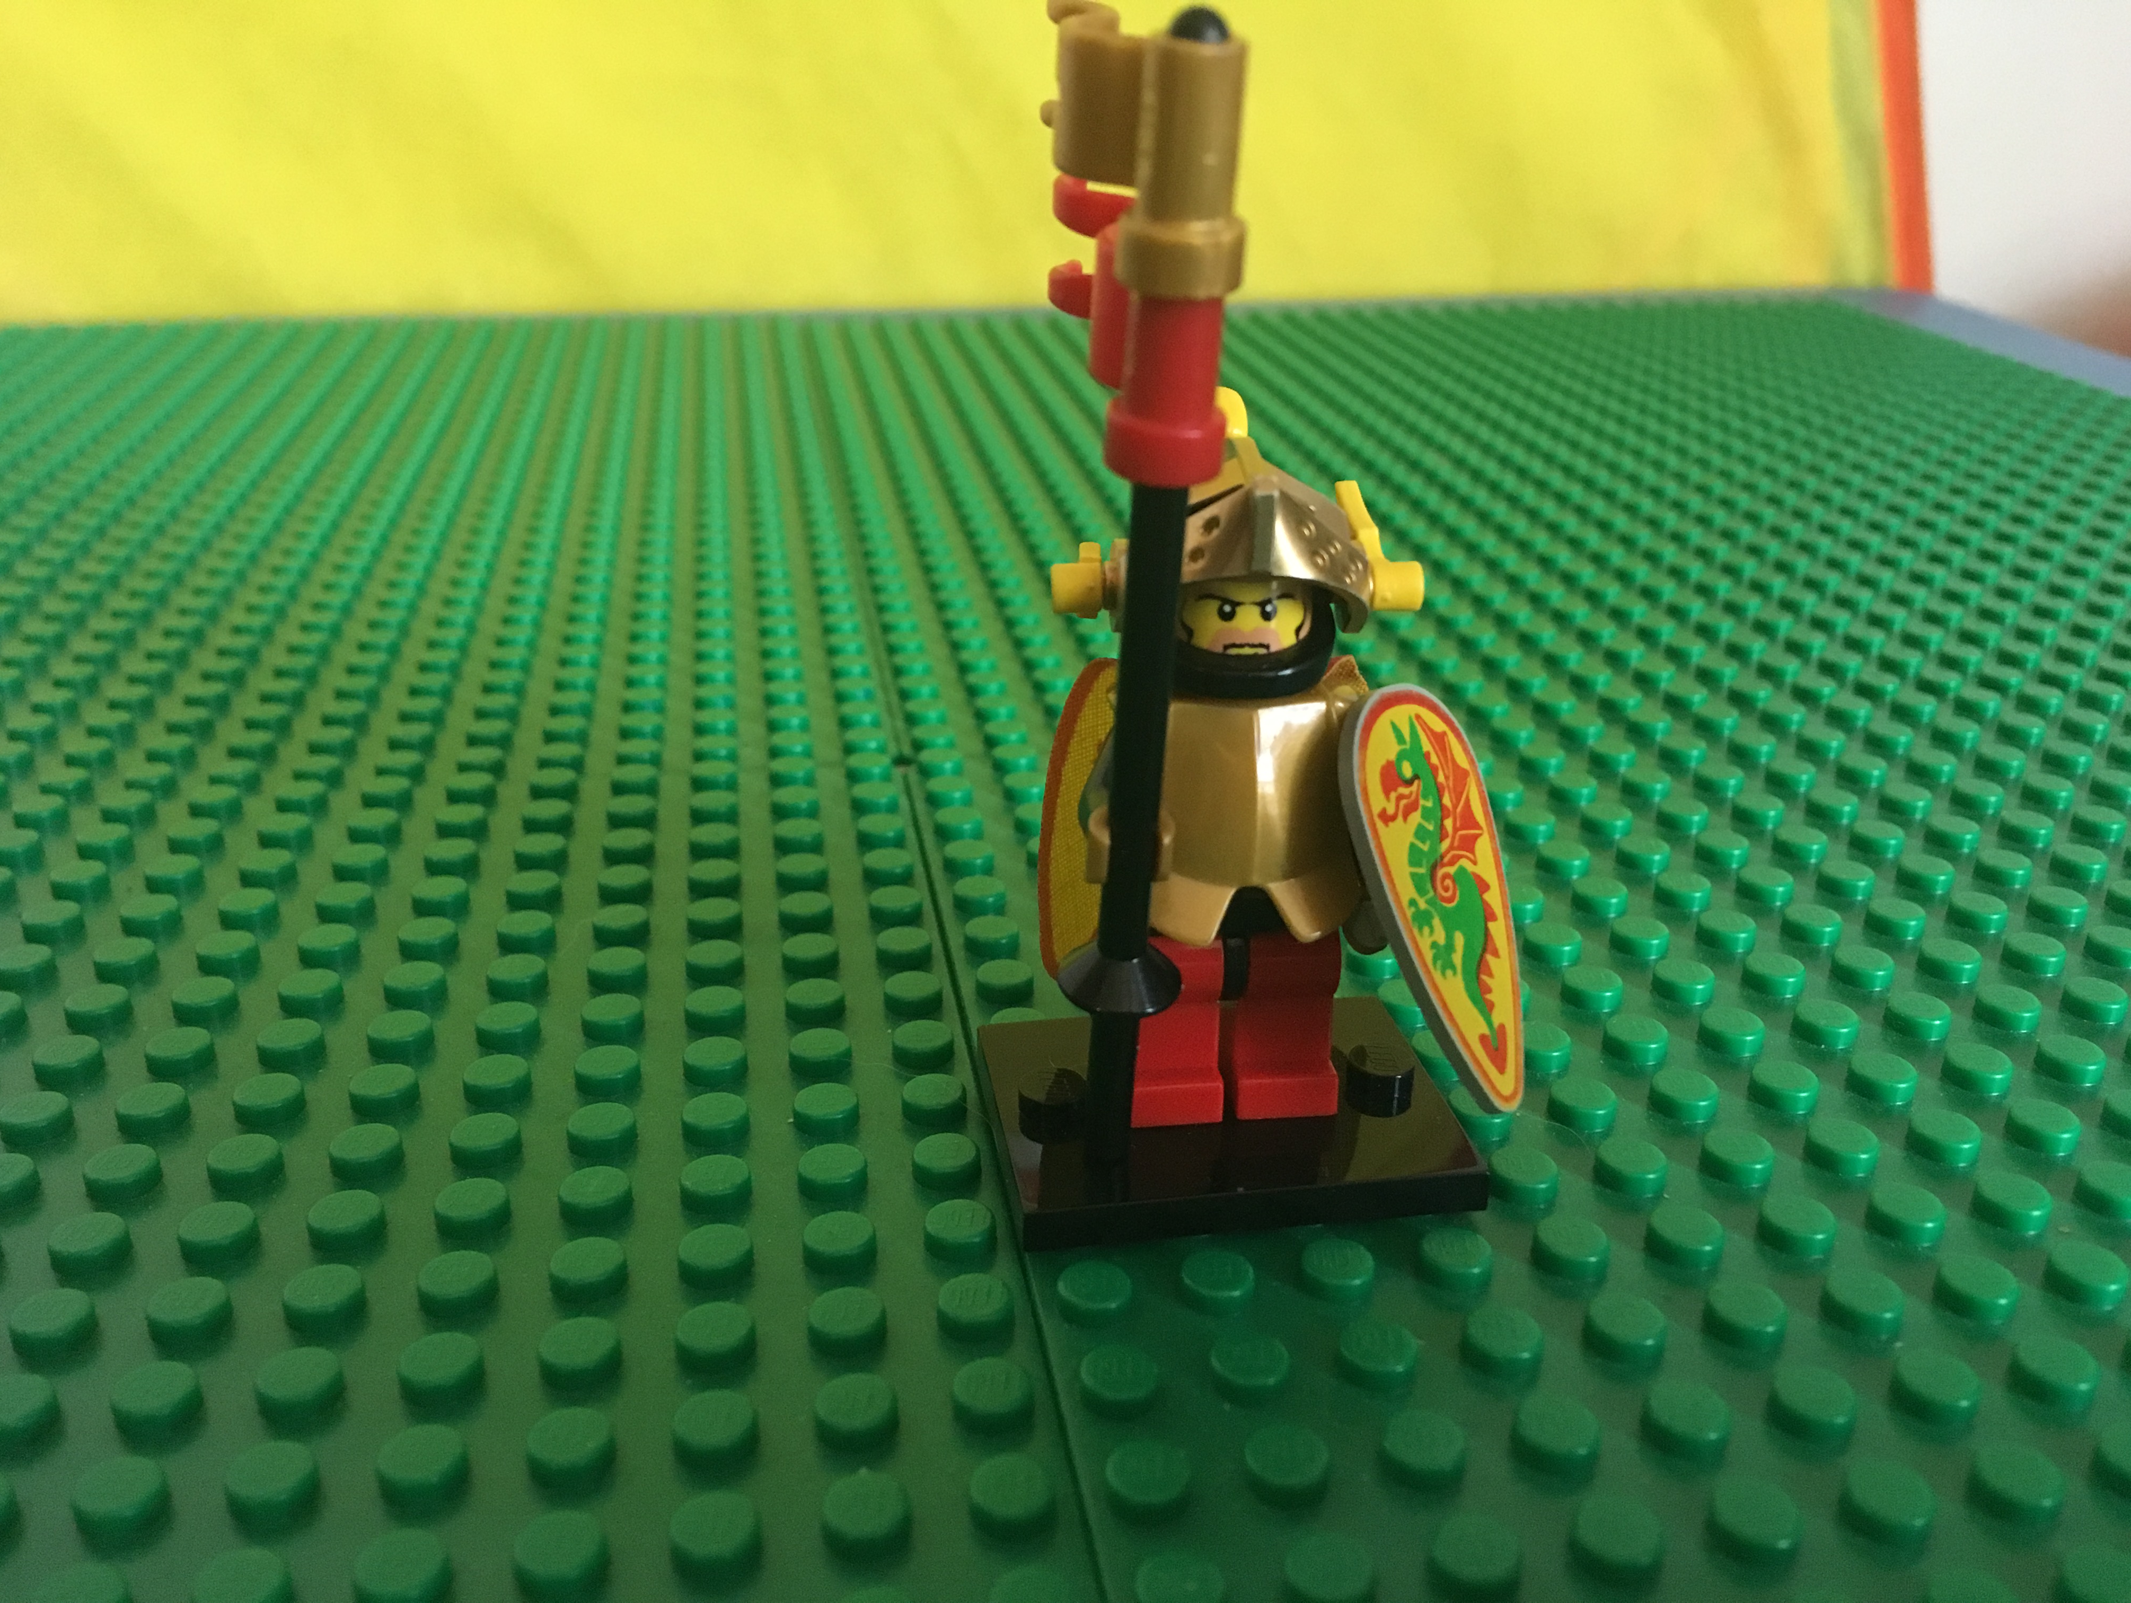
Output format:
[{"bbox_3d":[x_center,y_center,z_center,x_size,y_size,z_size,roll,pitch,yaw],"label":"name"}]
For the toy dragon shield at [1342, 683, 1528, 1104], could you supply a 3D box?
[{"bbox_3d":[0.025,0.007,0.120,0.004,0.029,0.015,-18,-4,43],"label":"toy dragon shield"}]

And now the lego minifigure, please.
[{"bbox_3d":[0.011,-0.001,0.119,0.025,0.050,0.017,-3,24,-8],"label":"lego minifigure"}]

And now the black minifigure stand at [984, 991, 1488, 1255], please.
[{"bbox_3d":[0.011,0.022,0.130,0.032,0.005,0.024,-3,24,-8],"label":"black minifigure stand"}]

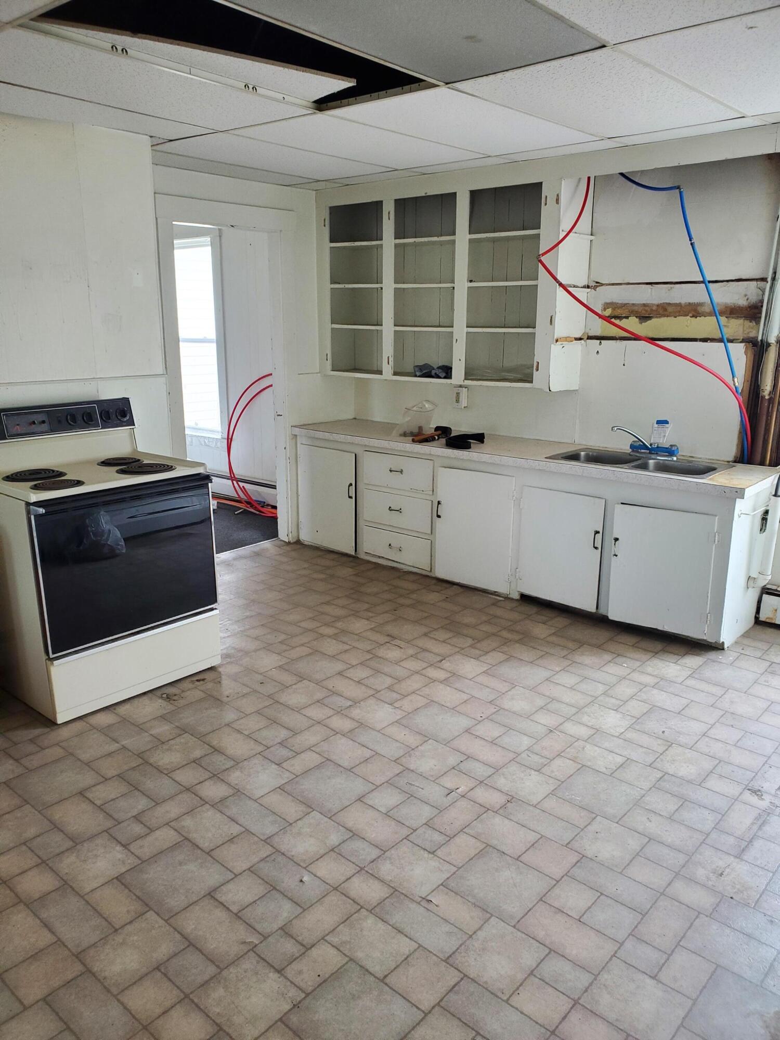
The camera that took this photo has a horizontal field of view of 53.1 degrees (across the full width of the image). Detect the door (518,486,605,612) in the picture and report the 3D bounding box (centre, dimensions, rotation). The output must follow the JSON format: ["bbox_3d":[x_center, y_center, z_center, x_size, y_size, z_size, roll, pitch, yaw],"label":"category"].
[{"bbox_3d":[0.917,0.149,4.197,0.475,0.608,0.022,12,19,37],"label":"door"}]

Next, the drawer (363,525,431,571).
[{"bbox_3d":[0.148,0.140,5.056,0.544,0.192,0.360,12,19,38],"label":"drawer"}]

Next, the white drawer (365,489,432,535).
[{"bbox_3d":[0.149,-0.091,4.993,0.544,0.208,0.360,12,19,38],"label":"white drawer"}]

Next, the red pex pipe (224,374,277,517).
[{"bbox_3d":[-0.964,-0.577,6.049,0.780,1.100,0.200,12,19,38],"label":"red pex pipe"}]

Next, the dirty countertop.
[{"bbox_3d":[0.653,-0.424,4.650,2.942,0.051,0.620,12,19,38],"label":"dirty countertop"}]

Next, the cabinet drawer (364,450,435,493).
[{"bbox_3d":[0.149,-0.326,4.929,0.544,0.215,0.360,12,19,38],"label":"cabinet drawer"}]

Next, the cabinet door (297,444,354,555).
[{"bbox_3d":[-0.411,-0.141,5.200,0.495,0.677,0.022,12,19,37],"label":"cabinet door"}]

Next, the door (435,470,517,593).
[{"bbox_3d":[0.488,0.054,4.521,0.508,0.675,0.022,12,19,37],"label":"door"}]

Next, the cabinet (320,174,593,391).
[{"bbox_3d":[0.311,-1.446,4.874,1.789,1.132,0.326,12,19,38],"label":"cabinet"}]

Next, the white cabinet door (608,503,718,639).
[{"bbox_3d":[1.345,0.248,3.875,0.495,0.615,0.022,12,19,37],"label":"white cabinet door"}]

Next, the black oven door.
[{"bbox_3d":[-1.059,0.156,3.201,0.743,0.639,0.070,-14,21,-42],"label":"black oven door"}]

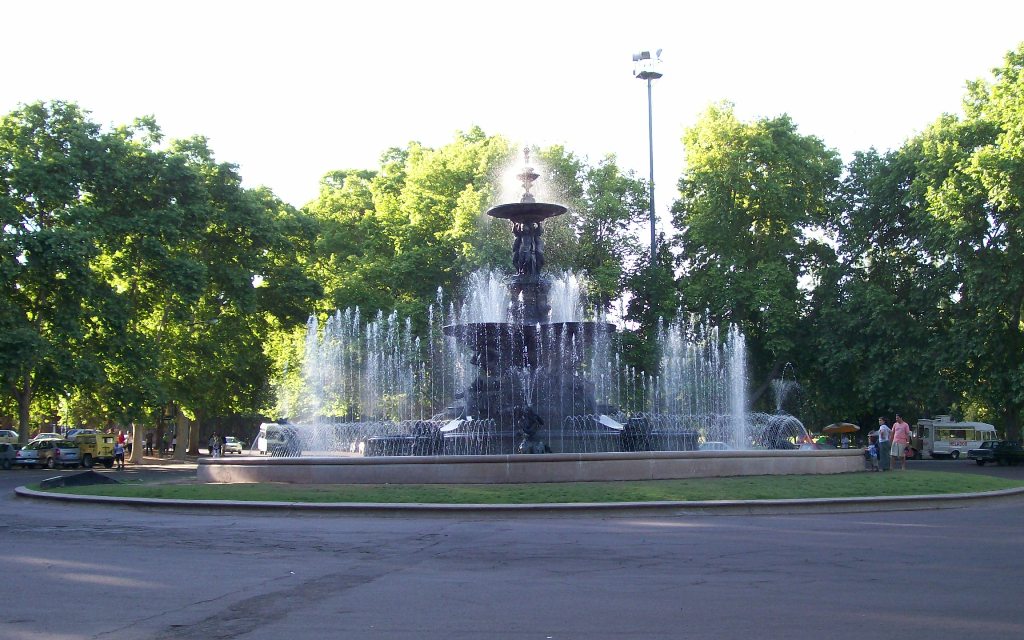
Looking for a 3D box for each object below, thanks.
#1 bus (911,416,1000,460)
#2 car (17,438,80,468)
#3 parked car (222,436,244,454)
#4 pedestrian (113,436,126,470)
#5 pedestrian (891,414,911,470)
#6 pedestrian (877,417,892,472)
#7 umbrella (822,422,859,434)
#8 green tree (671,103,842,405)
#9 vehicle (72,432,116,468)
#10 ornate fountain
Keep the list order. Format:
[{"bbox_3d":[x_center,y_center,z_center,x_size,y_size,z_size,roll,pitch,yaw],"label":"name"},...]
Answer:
[{"bbox_3d":[30.214,8.074,91.000,5.600,2.880,2.150,0,-6,-12],"label":"bus"},{"bbox_3d":[-24.115,6.919,69.000,4.200,1.550,1.720,-5,-7,34],"label":"car"},{"bbox_3d":[-23.051,10.382,110.000,1.680,1.420,4.000,1,-6,-20],"label":"parked car"},{"bbox_3d":[-19.734,6.713,67.000,0.520,1.640,0.360,1,-6,-18],"label":"pedestrian"},{"bbox_3d":[12.016,3.794,41.200,0.560,1.740,0.380,-4,-6,25],"label":"pedestrian"},{"bbox_3d":[11.468,3.821,41.000,0.440,1.660,0.470,-1,-6,1],"label":"pedestrian"},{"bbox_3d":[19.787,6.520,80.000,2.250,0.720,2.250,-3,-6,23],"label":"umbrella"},{"bbox_3d":[16.098,-3.022,88.000,11.300,23.190,11.000,-1,-6,0],"label":"green tree"},{"bbox_3d":[-22.361,6.999,71.000,4.100,1.830,1.750,-5,-7,34],"label":"vehicle"},{"bbox_3d":[0.516,-0.515,42.200,5.700,9.890,5.700,-1,-6,0],"label":"ornate fountain"}]

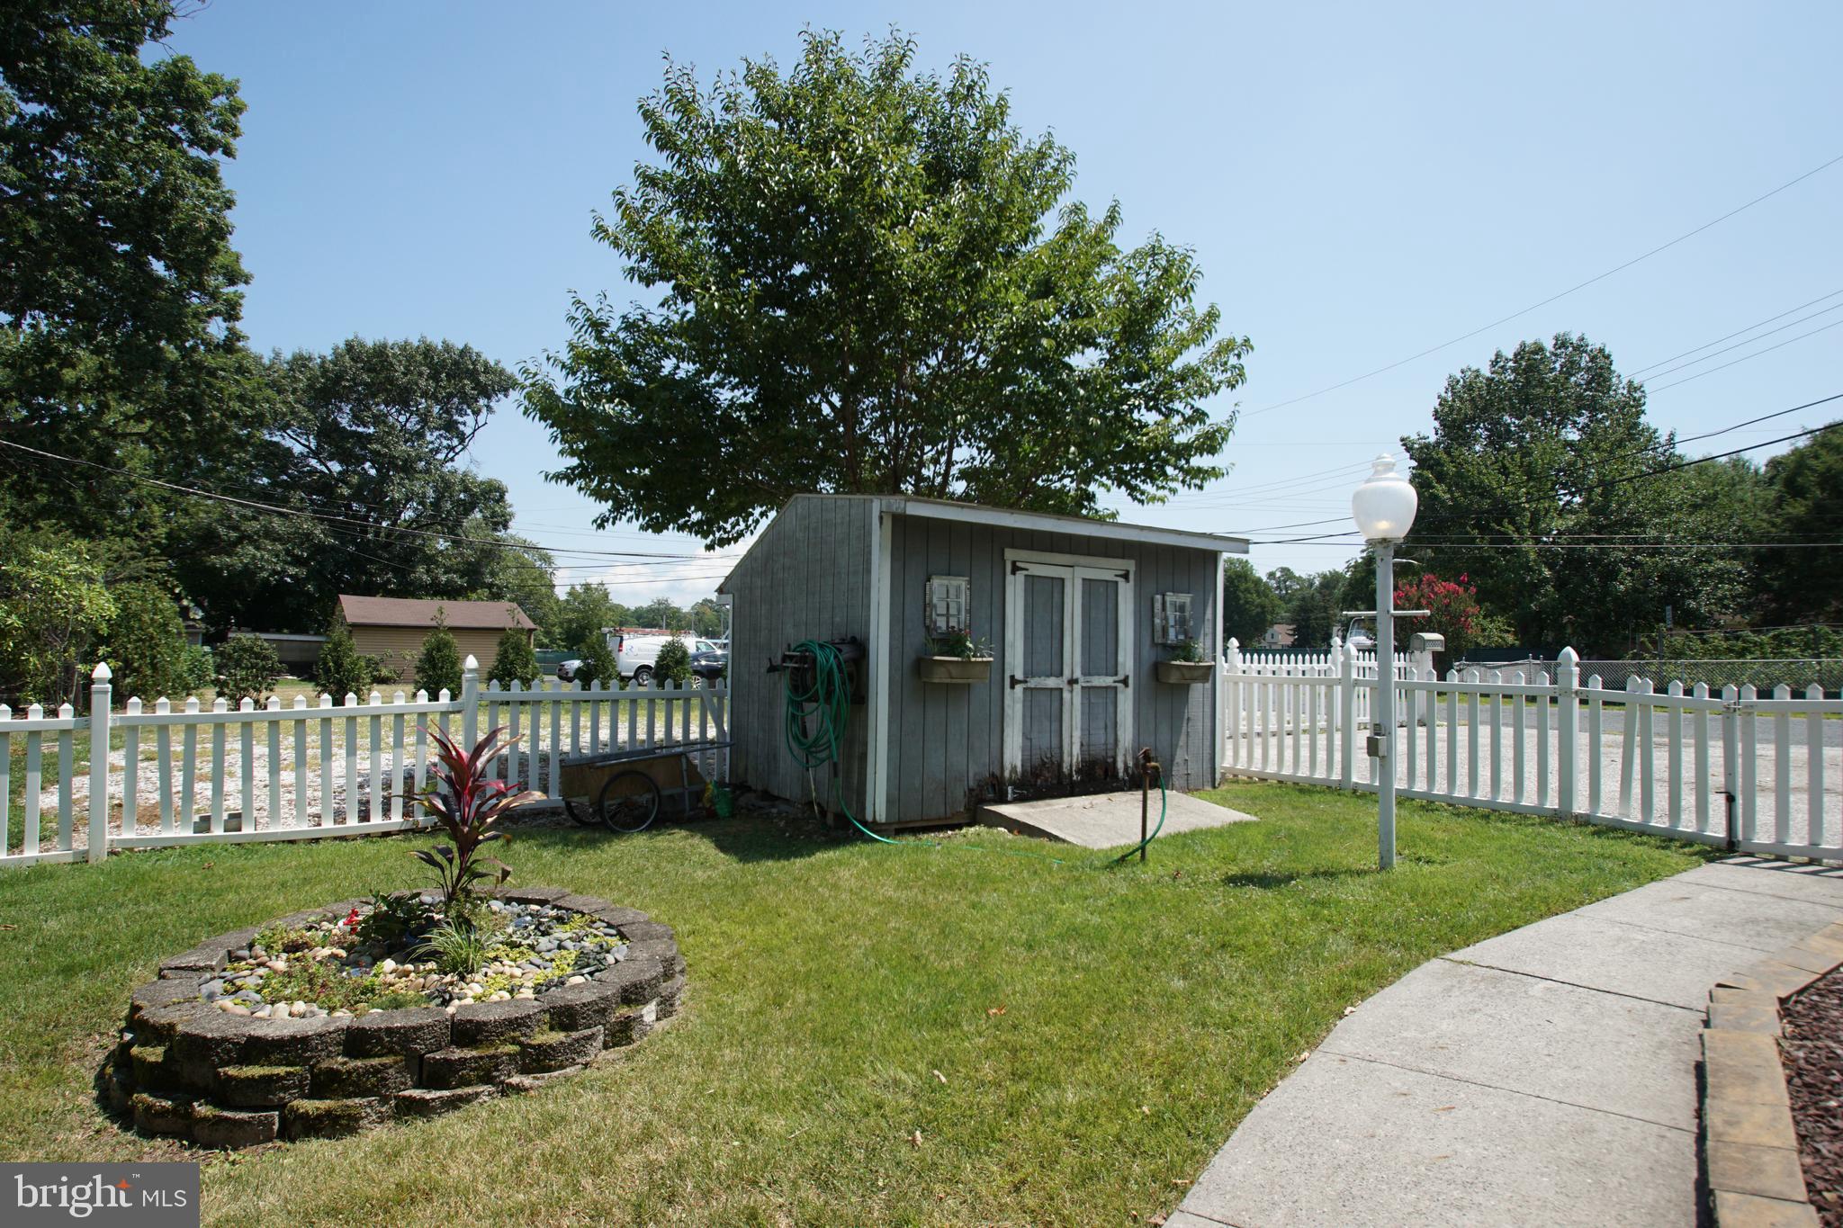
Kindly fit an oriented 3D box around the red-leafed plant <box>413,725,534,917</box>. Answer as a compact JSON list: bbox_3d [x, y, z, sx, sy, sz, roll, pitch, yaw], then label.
[{"bbox_3d":[-1.745,0.810,3.600,0.470,0.750,0.470,0,-1,0],"label":"red-leafed plant"}]

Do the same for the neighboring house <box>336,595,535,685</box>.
[{"bbox_3d":[-21.200,1.100,40.100,7.300,3.700,5.200,1,-1,-39],"label":"neighboring house"}]

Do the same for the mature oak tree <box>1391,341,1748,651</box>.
[{"bbox_3d":[21.800,-3.600,31.500,10.200,12.000,9.800,0,-1,0],"label":"mature oak tree"}]

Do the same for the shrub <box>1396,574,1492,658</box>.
[{"bbox_3d":[13.500,0.600,24.000,2.500,3.200,2.400,0,-1,0],"label":"shrub"}]

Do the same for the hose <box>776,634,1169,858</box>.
[{"bbox_3d":[0.240,0.840,6.000,2.600,1.330,0.500,0,-1,24],"label":"hose"}]

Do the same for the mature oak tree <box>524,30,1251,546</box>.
[{"bbox_3d":[-0.350,-2.700,11.300,8.500,8.800,8.200,0,-1,0],"label":"mature oak tree"}]

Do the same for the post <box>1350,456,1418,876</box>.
[{"bbox_3d":[2.670,0.275,5.300,0.400,2.380,0.400,0,-1,0],"label":"post"}]

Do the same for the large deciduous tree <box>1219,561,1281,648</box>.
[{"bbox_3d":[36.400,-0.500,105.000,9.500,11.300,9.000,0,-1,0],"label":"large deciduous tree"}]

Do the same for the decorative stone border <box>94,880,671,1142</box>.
[{"bbox_3d":[-1.720,1.310,3.240,1.740,0.280,1.740,0,-1,0],"label":"decorative stone border"}]

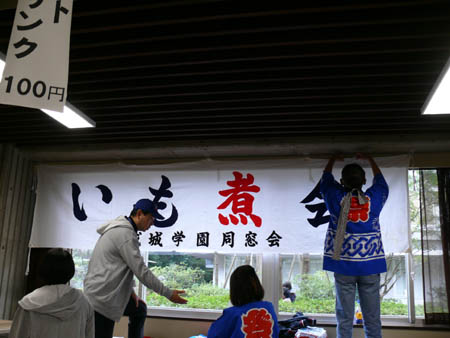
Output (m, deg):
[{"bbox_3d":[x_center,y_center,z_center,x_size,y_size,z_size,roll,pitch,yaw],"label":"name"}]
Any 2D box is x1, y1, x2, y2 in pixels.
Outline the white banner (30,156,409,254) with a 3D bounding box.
[{"bbox_3d":[-0.190,0.328,4.083,3.536,0.831,0.050,-1,-13,12],"label":"white banner"}]

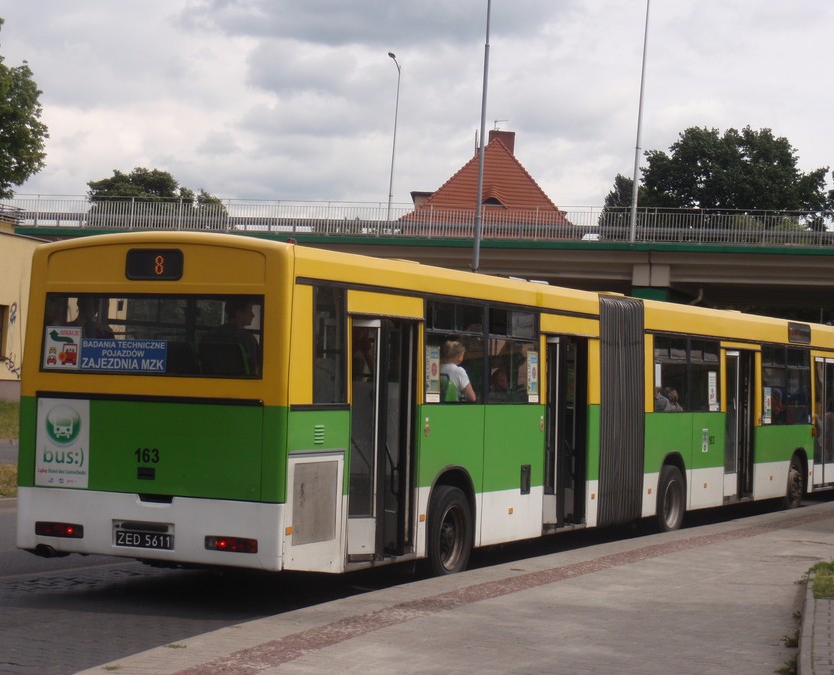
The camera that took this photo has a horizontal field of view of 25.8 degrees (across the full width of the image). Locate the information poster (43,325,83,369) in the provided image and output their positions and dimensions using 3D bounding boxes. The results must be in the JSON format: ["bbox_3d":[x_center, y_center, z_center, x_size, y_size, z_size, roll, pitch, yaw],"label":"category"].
[{"bbox_3d":[-2.834,0.084,14.580,0.347,0.331,0.010,1,-1,26],"label":"information poster"}]

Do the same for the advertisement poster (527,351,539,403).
[{"bbox_3d":[1.159,0.398,18.267,0.010,0.506,0.301,1,-1,26],"label":"advertisement poster"}]

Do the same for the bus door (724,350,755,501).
[{"bbox_3d":[4.313,1.177,24.594,0.120,1.983,1.293,1,-1,28],"label":"bus door"}]

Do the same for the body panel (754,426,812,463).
[{"bbox_3d":[5.422,1.573,26.931,0.045,0.536,3.166,1,-2,27],"label":"body panel"}]

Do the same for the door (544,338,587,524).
[{"bbox_3d":[1.520,0.984,19.163,0.120,1.978,1.218,1,-1,25],"label":"door"}]

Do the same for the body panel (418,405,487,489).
[{"bbox_3d":[0.281,1.016,16.462,0.045,0.819,1.518,1,-1,26],"label":"body panel"}]

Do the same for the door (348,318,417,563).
[{"bbox_3d":[-0.328,0.847,15.283,0.120,1.989,1.234,1,-1,25],"label":"door"}]

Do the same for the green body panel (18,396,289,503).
[{"bbox_3d":[-2.121,0.858,14.233,2.472,0.735,0.101,1,-1,26],"label":"green body panel"}]

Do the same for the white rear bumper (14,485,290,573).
[{"bbox_3d":[-2.140,1.483,14.219,2.472,0.523,0.121,1,-1,26],"label":"white rear bumper"}]

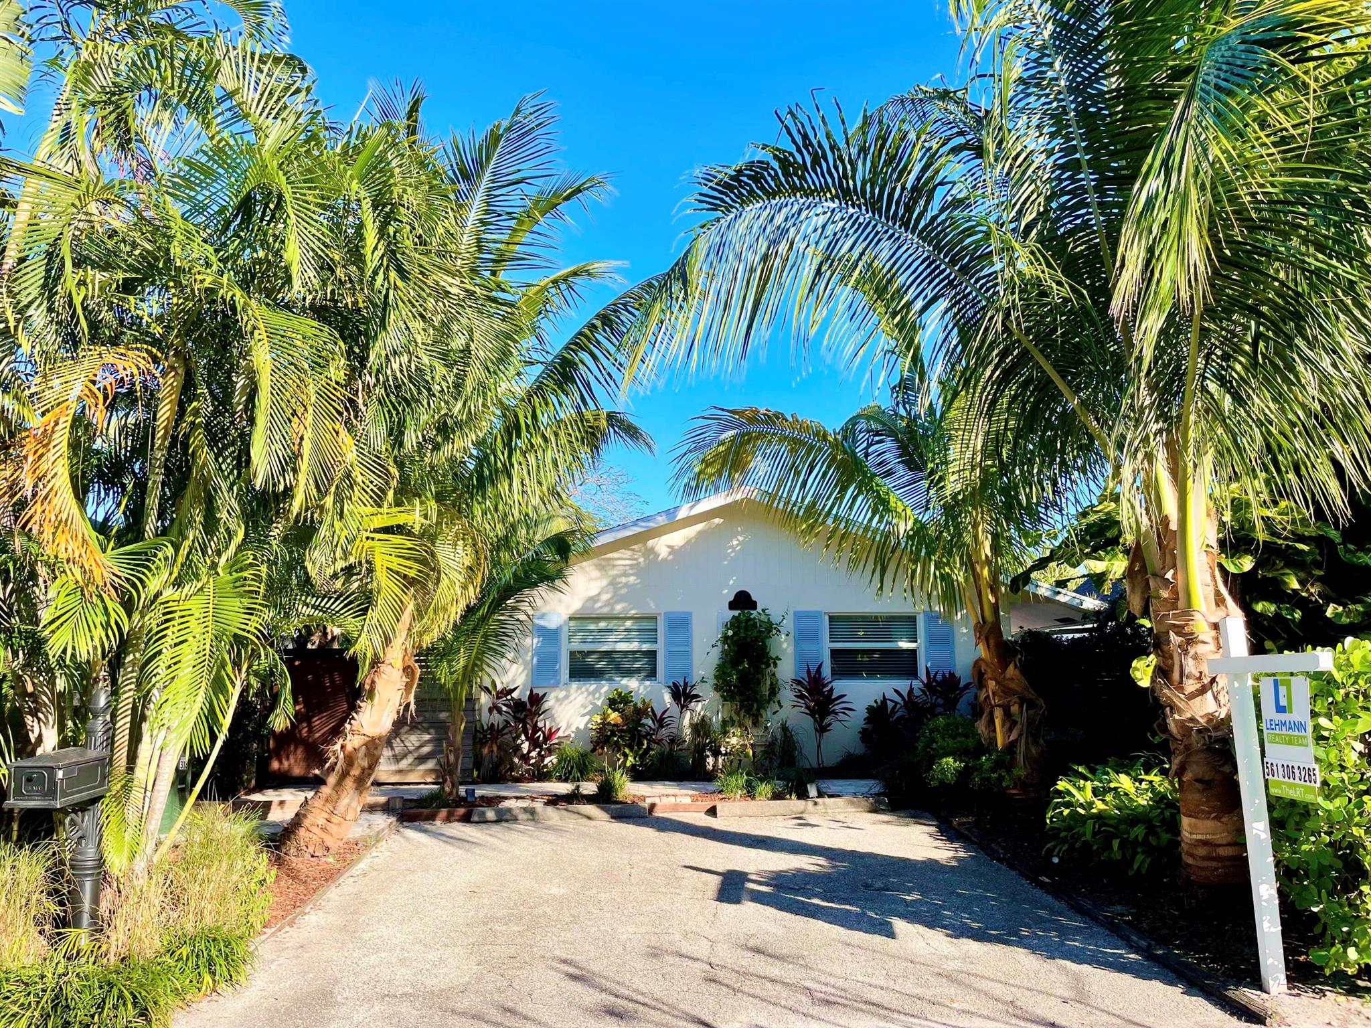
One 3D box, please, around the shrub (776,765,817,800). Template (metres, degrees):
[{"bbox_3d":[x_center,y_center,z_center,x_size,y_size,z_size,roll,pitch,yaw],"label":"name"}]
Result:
[{"bbox_3d":[1.140,2.745,10.535,0.427,0.342,0.410,0,-7,0],"label":"shrub"}]

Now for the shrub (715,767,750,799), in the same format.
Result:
[{"bbox_3d":[0.482,2.755,10.533,0.362,0.321,0.370,0,-7,0],"label":"shrub"}]

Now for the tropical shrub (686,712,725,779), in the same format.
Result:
[{"bbox_3d":[0.259,2.788,12.445,0.479,0.786,0.480,0,-7,0],"label":"tropical shrub"}]

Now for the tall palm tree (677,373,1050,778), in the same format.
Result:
[{"bbox_3d":[1.945,0.675,11.105,4.086,4.504,3.300,0,-7,0],"label":"tall palm tree"}]

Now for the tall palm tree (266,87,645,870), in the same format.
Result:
[{"bbox_3d":[-1.859,-0.462,8.631,3.200,6.439,3.100,0,-7,0],"label":"tall palm tree"}]

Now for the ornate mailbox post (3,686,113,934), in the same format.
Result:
[{"bbox_3d":[-3.410,1.632,5.526,0.290,1.384,0.680,0,-7,0],"label":"ornate mailbox post"}]

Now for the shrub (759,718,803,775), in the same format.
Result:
[{"bbox_3d":[1.176,2.864,12.637,0.552,0.682,0.520,0,-7,0],"label":"shrub"}]

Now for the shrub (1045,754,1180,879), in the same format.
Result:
[{"bbox_3d":[3.214,2.255,7.724,1.052,0.851,1.000,0,-7,0],"label":"shrub"}]

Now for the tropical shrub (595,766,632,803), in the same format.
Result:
[{"bbox_3d":[-0.720,2.714,10.337,0.355,0.356,0.360,0,-7,0],"label":"tropical shrub"}]

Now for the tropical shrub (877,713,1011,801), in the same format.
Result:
[{"bbox_3d":[2.771,2.614,11.056,1.437,0.923,1.200,0,-7,0],"label":"tropical shrub"}]

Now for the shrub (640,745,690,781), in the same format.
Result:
[{"bbox_3d":[-0.243,2.979,12.319,0.602,0.426,0.550,0,-7,0],"label":"shrub"}]

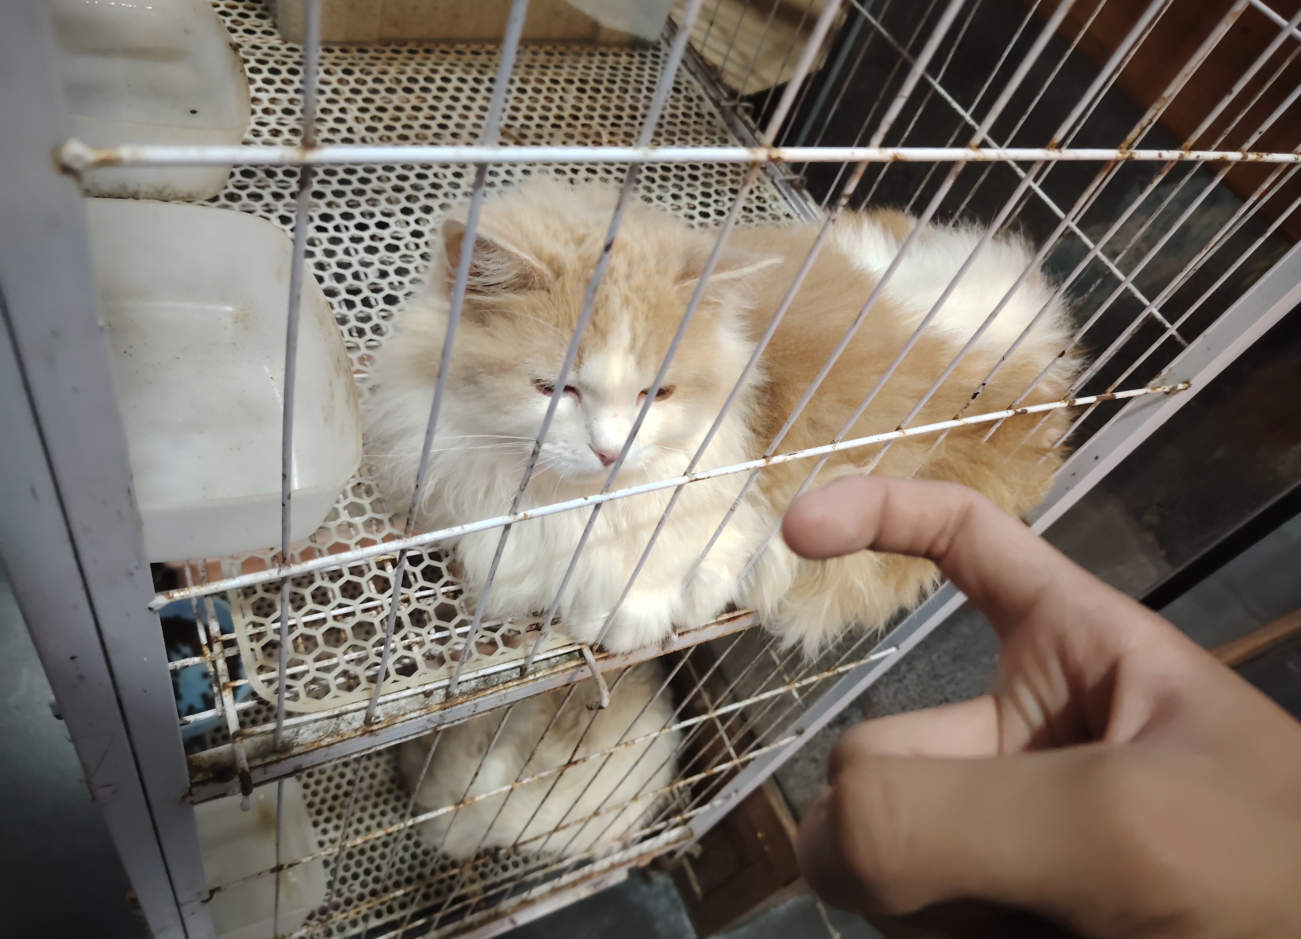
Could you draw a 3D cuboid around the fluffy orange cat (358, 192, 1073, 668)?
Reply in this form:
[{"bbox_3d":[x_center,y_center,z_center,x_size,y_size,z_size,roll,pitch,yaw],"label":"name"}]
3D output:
[{"bbox_3d":[0.050,-0.038,0.468,0.409,0.202,0.212,-9,56,-29],"label":"fluffy orange cat"}]

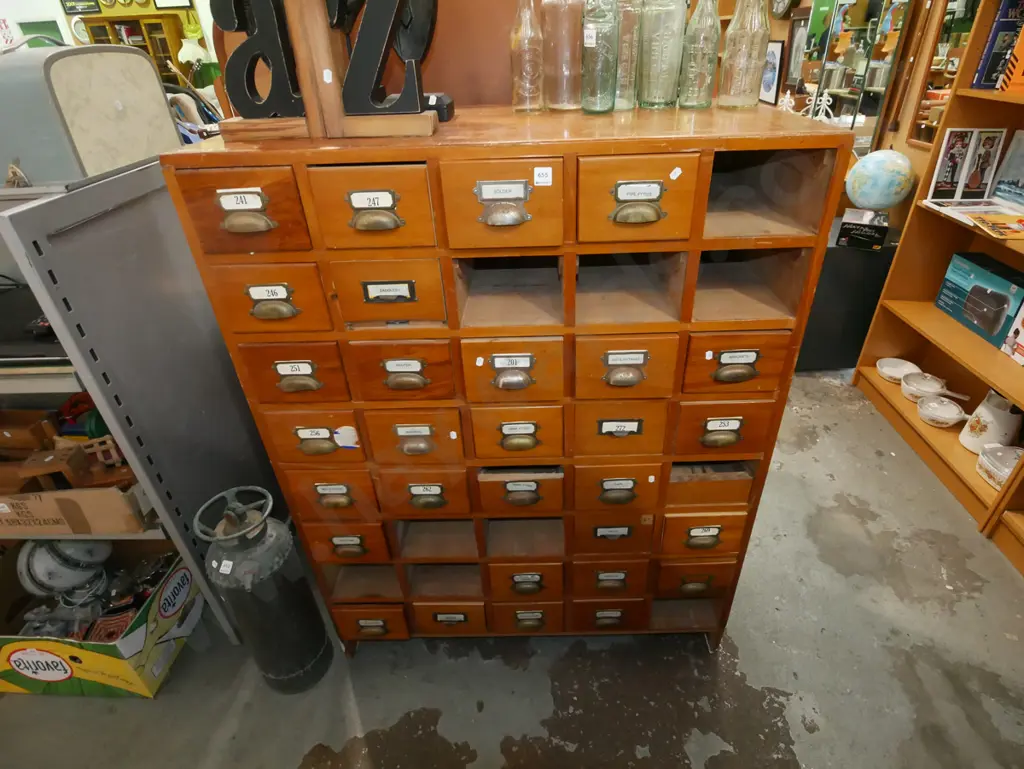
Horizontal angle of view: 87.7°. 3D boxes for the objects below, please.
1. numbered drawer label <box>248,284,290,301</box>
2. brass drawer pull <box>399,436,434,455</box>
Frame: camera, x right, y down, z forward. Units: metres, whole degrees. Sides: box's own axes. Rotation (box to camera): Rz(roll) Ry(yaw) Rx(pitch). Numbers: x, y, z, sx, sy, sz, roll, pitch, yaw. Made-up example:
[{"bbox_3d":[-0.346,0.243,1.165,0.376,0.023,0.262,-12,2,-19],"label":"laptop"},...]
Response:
[{"bbox_3d":[-0.414,-0.157,0.906,0.071,0.028,0.004,-2,32,3],"label":"numbered drawer label"},{"bbox_3d":[-0.182,0.117,1.019,0.073,0.029,0.021,-3,32,2],"label":"brass drawer pull"}]

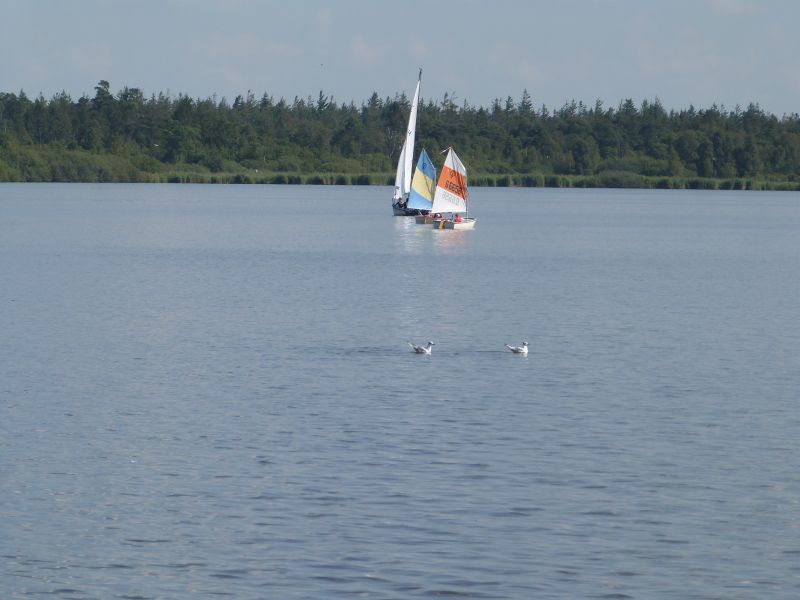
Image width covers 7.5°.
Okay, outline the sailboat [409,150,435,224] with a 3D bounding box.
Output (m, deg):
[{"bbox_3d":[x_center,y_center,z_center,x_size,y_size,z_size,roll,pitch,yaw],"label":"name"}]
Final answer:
[{"bbox_3d":[1.413,-5.013,270.500,1.250,3.340,2.450,1,1,17],"label":"sailboat"}]

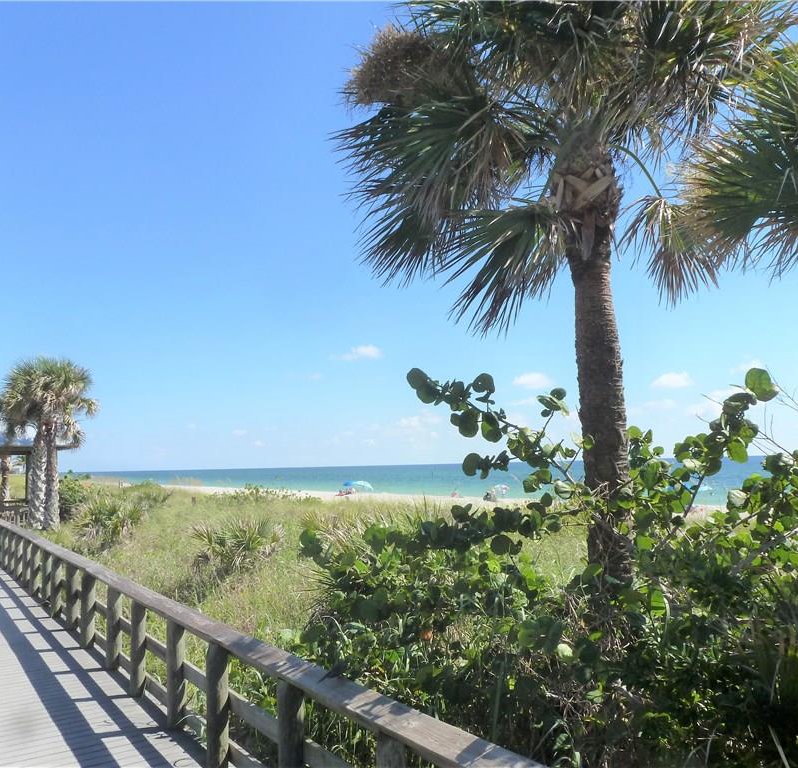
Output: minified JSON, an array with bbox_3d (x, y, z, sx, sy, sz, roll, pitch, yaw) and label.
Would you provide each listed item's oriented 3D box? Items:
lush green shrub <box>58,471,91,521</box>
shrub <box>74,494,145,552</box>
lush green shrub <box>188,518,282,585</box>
[{"bbox_3d":[-13.275,4.554,29.000,1.600,2.050,1.600,2,-7,-24],"label":"lush green shrub"},{"bbox_3d":[-8.481,4.087,20.800,2.000,1.700,1.900,1,-7,-22],"label":"shrub"},{"bbox_3d":[-3.410,3.473,14.900,1.950,1.400,1.800,0,-7,-13],"label":"lush green shrub"}]

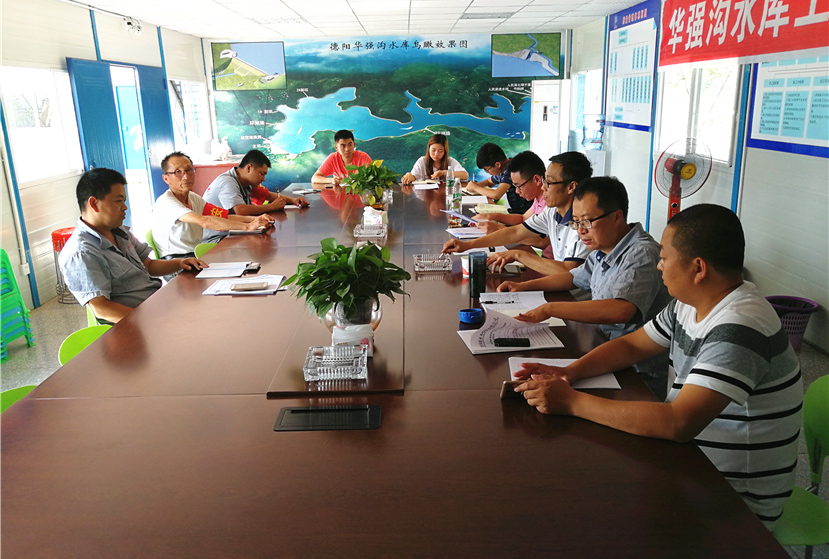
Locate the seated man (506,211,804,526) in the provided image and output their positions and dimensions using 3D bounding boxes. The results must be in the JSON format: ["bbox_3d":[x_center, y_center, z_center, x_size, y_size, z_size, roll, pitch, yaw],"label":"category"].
[{"bbox_3d":[0.646,0.421,1.721,0.760,1.270,0.540,0,16,6],"label":"seated man"}]

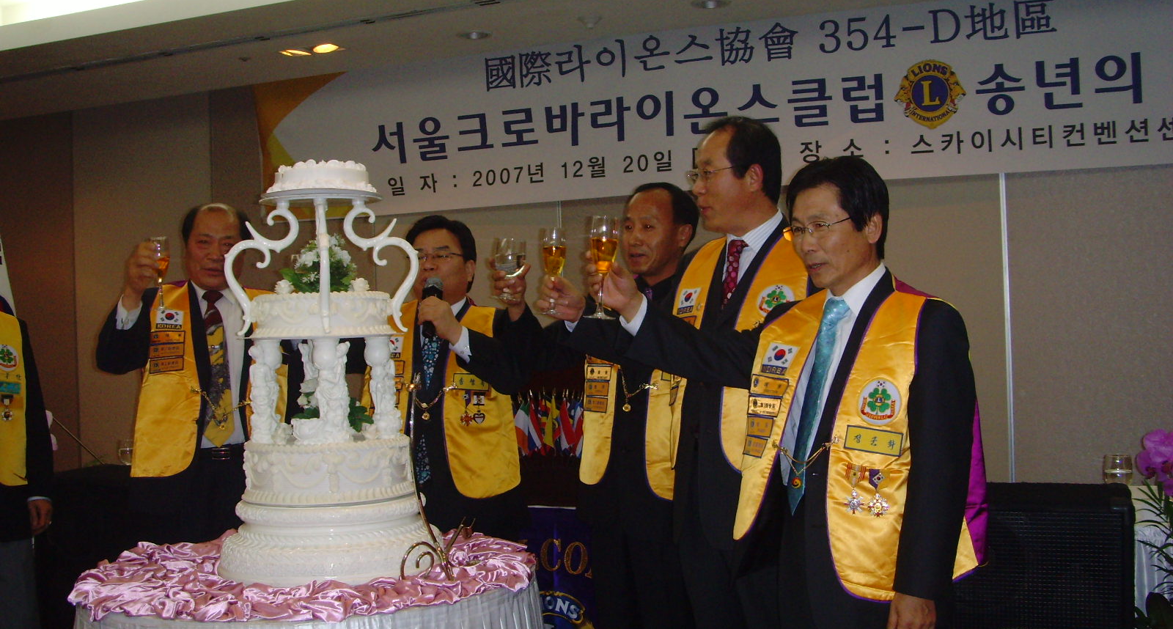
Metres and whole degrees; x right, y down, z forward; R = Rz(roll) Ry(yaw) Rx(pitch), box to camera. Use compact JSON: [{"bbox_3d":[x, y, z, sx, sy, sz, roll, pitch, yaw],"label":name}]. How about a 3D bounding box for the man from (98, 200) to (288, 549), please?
[{"bbox_3d":[-1.085,0.535,3.730,0.600,1.700,0.420,-1,0,-25],"label":"man"}]

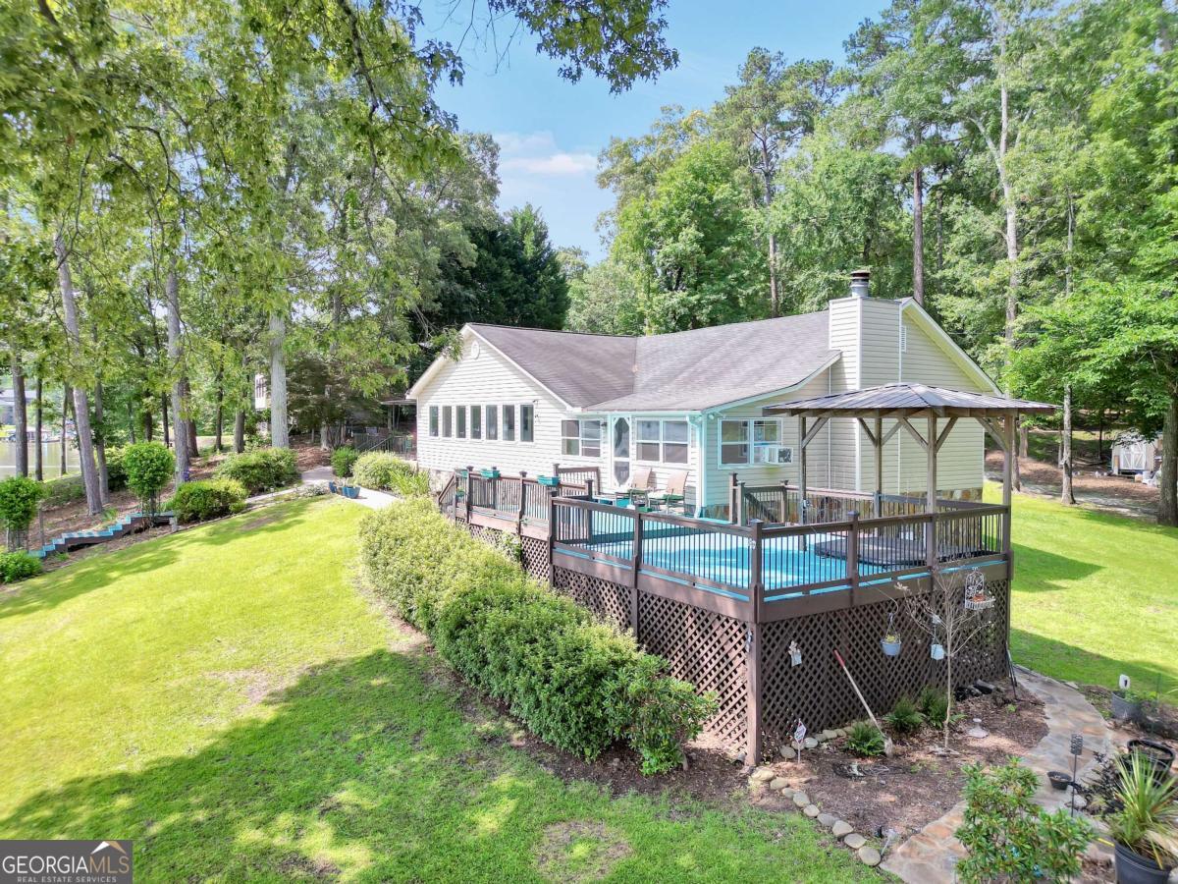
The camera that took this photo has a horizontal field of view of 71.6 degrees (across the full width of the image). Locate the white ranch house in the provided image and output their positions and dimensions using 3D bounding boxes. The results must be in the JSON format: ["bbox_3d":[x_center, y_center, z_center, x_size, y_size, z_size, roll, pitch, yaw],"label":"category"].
[{"bbox_3d":[2.628,-1.206,27.609,11.800,6.250,17.750,-1,2,-33],"label":"white ranch house"}]

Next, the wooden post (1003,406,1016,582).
[{"bbox_3d":[6.900,0.871,13.386,0.125,2.780,0.115,-1,2,-33],"label":"wooden post"}]

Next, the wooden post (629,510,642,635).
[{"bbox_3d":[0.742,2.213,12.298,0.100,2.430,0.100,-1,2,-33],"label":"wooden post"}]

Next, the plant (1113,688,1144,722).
[{"bbox_3d":[7.668,3.744,11.600,0.400,0.420,0.400,1,2,34],"label":"plant"}]

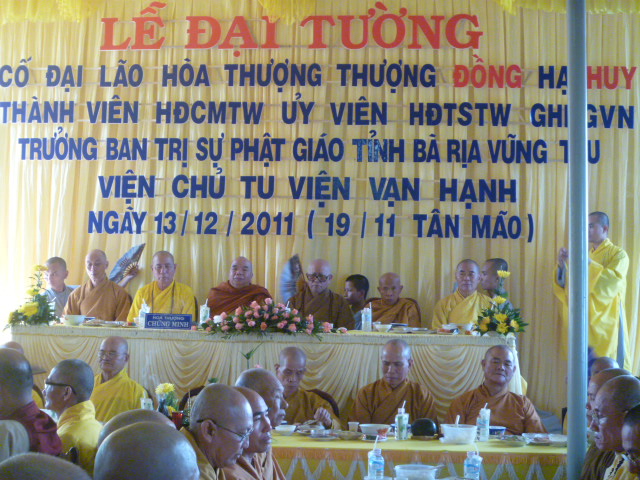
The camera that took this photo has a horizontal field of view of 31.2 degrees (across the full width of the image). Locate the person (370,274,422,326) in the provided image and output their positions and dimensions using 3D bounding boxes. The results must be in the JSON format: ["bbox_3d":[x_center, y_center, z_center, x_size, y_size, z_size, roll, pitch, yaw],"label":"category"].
[{"bbox_3d":[0.522,0.819,8.248,0.490,1.177,0.680,1,-3,6],"label":"person"}]

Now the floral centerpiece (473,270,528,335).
[{"bbox_3d":[1.222,0.421,7.720,0.360,0.430,0.300,1,-3,6],"label":"floral centerpiece"}]

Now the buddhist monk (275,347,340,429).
[{"bbox_3d":[-0.085,1.199,6.317,0.540,1.213,0.720,1,-3,6],"label":"buddhist monk"}]

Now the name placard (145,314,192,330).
[{"bbox_3d":[-1.018,0.554,7.700,0.315,0.105,0.070,1,-4,3],"label":"name placard"}]

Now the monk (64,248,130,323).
[{"bbox_3d":[-1.634,0.678,8.111,0.540,1.240,0.680,0,-4,6],"label":"monk"}]

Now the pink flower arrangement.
[{"bbox_3d":[-0.321,0.534,7.750,0.970,0.270,0.320,1,-4,3],"label":"pink flower arrangement"}]

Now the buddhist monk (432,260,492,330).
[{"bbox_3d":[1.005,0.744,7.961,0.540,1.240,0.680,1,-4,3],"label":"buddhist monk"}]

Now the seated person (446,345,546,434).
[{"bbox_3d":[1.014,1.226,6.461,0.600,1.250,0.700,1,-4,3],"label":"seated person"}]

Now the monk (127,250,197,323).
[{"bbox_3d":[-1.168,0.732,8.345,0.550,1.309,0.720,1,-3,6],"label":"monk"}]

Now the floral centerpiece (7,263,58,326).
[{"bbox_3d":[-1.969,0.380,7.850,0.340,0.420,0.300,1,-4,3],"label":"floral centerpiece"}]

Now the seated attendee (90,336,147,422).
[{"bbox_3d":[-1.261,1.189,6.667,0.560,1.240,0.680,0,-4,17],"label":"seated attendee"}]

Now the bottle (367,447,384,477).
[{"bbox_3d":[0.226,0.931,4.594,0.063,0.190,0.063,1,-4,3],"label":"bottle"}]

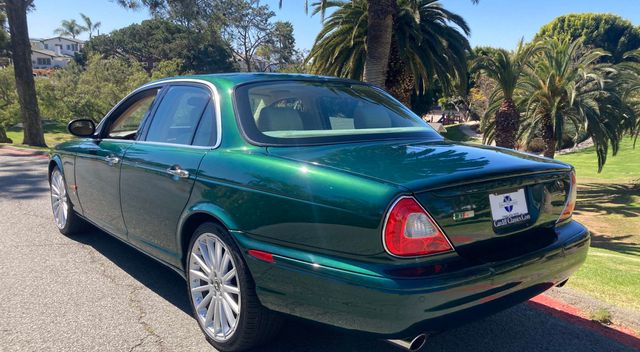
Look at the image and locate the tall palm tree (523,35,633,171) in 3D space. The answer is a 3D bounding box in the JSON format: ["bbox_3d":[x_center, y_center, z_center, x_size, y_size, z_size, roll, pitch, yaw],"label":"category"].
[{"bbox_3d":[8.357,-2.315,17.000,3.700,4.600,3.700,1,7,0],"label":"tall palm tree"}]

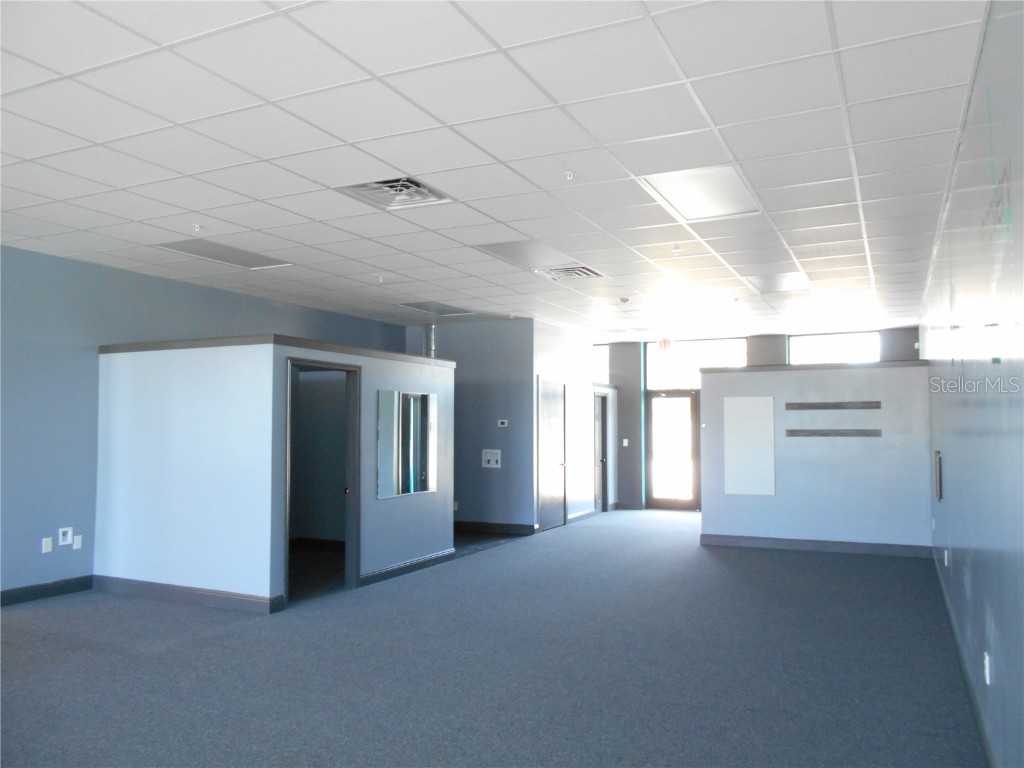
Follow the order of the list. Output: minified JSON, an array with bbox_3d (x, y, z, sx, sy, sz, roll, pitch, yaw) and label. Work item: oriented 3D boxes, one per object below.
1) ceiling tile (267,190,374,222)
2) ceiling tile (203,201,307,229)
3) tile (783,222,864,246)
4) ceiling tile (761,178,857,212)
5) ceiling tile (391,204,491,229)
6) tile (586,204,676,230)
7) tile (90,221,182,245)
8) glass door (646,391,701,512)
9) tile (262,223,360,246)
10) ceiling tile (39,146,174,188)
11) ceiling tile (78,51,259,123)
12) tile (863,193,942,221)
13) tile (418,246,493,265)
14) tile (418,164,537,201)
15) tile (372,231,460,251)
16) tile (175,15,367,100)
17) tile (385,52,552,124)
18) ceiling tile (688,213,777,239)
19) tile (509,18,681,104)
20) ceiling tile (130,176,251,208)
[{"bbox_3d":[-1.306,-1.245,5.361,0.600,0.020,0.600,-1,-3,26],"label":"ceiling tile"},{"bbox_3d":[-1.855,-1.234,5.628,0.600,0.020,0.600,-1,-3,26],"label":"ceiling tile"},{"bbox_3d":[2.492,-1.197,6.193,0.600,0.020,0.600,-1,-3,26],"label":"tile"},{"bbox_3d":[1.963,-1.250,5.114,0.600,0.020,0.600,-1,-3,26],"label":"ceiling tile"},{"bbox_3d":[-0.497,-1.228,5.628,0.600,0.020,0.600,-1,-3,26],"label":"ceiling tile"},{"bbox_3d":[0.868,-1.228,5.649,0.600,0.020,0.600,-1,-3,26],"label":"tile"},{"bbox_3d":[-2.951,-1.212,6.164,0.600,0.020,0.600,-1,-3,26],"label":"tile"},{"bbox_3d":[3.001,1.234,14.379,1.029,2.246,0.060,-1,-3,26],"label":"glass door"},{"bbox_3d":[-1.593,-1.206,6.163,0.600,0.020,0.600,-1,-3,26],"label":"tile"},{"bbox_3d":[-2.404,-1.293,4.572,0.605,0.020,0.605,-1,-3,26],"label":"ceiling tile"},{"bbox_3d":[-1.548,-1.339,3.485,0.600,0.020,0.600,-1,-3,26],"label":"ceiling tile"},{"bbox_3d":[2.728,-1.228,5.378,0.510,0.020,0.600,-1,-3,26],"label":"tile"},{"bbox_3d":[-0.500,-1.185,7.027,0.605,0.020,0.605,-1,-3,26],"label":"tile"},{"bbox_3d":[-0.210,-1.267,4.825,0.600,0.020,0.600,-1,-3,26],"label":"tile"},{"bbox_3d":[-0.778,-1.210,6.520,0.605,0.020,0.605,-1,-3,26],"label":"tile"},{"bbox_3d":[-0.988,-1.345,3.198,0.605,0.020,0.605,-1,-3,26],"label":"tile"},{"bbox_3d":[-0.187,-1.340,3.501,0.605,0.020,0.605,-1,-3,26],"label":"tile"},{"bbox_3d":[1.707,-1.233,6.003,0.605,0.020,0.605,-1,-3,26],"label":"ceiling tile"},{"bbox_3d":[0.359,-1.343,3.227,0.605,0.020,0.605,-1,-3,26],"label":"tile"},{"bbox_3d":[-2.136,-1.269,5.126,0.605,0.020,0.605,-1,-3,26],"label":"ceiling tile"}]

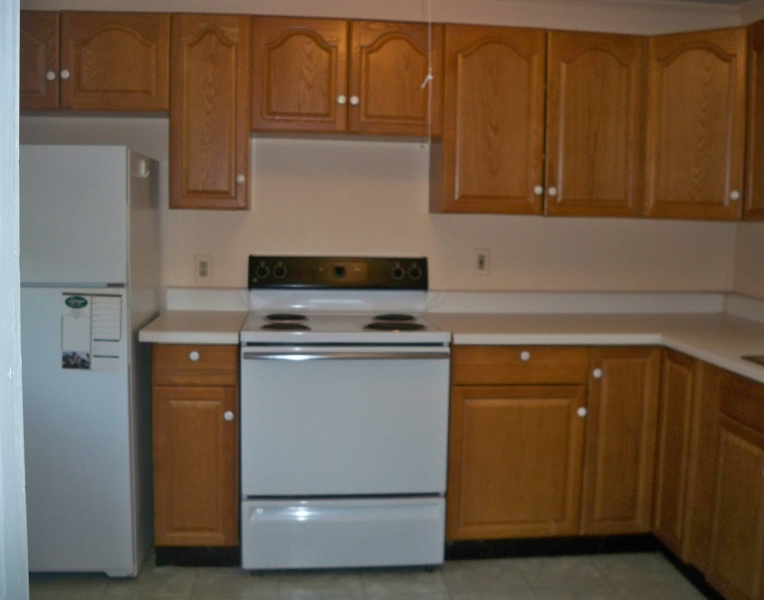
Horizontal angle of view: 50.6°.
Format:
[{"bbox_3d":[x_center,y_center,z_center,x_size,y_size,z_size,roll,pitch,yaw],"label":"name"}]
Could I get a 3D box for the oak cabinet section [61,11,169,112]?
[{"bbox_3d":[-1.029,-0.923,3.224,0.409,0.372,0.323,0,6,-6],"label":"oak cabinet section"}]

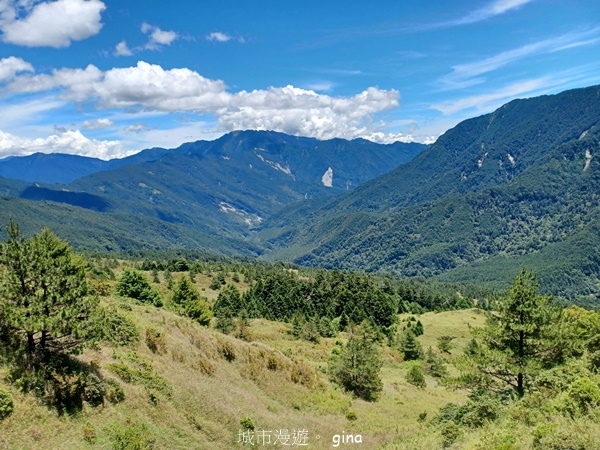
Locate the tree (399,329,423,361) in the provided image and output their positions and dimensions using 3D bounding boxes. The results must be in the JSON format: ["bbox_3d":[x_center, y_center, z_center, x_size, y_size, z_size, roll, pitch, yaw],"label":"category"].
[{"bbox_3d":[11.731,12.686,46.000,2.470,3.330,2.400,0,6,0],"label":"tree"}]

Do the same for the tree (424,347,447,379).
[{"bbox_3d":[12.196,12.376,39.000,1.920,2.820,1.860,0,6,0],"label":"tree"}]

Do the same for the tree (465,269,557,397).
[{"bbox_3d":[11.174,5.706,23.000,4.740,6.660,4.590,0,6,0],"label":"tree"}]

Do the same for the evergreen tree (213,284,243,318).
[{"bbox_3d":[-11.378,12.156,68.000,4.570,5.540,4.430,0,6,0],"label":"evergreen tree"}]

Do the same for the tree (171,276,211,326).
[{"bbox_3d":[-14.405,10.063,57.000,5.100,6.450,4.950,0,6,0],"label":"tree"}]

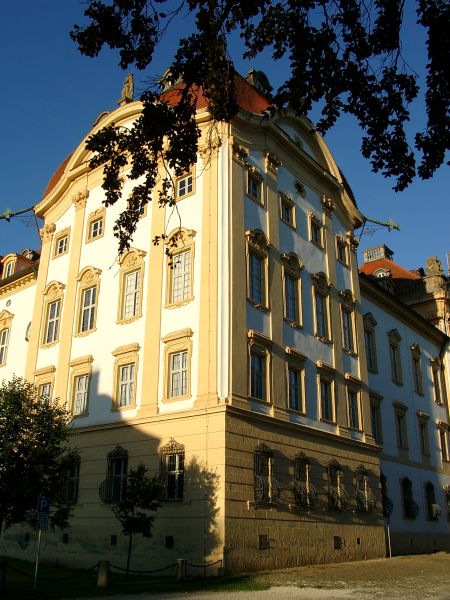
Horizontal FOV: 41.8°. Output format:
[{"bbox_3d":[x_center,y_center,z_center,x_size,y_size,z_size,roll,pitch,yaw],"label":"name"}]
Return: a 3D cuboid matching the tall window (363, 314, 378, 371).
[{"bbox_3d":[12.367,3.826,50.729,0.362,4.908,2.325,-16,-27,35],"label":"tall window"}]

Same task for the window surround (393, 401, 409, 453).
[{"bbox_3d":[13.450,9.730,44.853,0.289,3.419,1.830,-16,-27,36],"label":"window surround"}]

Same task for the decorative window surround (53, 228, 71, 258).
[{"bbox_3d":[-10.328,-3.667,37.603,1.800,2.100,0.300,-17,-27,38],"label":"decorative window surround"}]

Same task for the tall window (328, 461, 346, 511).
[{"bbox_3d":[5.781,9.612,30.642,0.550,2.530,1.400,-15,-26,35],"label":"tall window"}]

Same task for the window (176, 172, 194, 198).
[{"bbox_3d":[-2.326,-6.509,33.709,1.150,1.300,0.250,-16,-27,34],"label":"window"}]

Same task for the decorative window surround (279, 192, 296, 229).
[{"bbox_3d":[4.390,-6.329,41.989,0.310,2.428,2.015,-16,-27,35],"label":"decorative window surround"}]

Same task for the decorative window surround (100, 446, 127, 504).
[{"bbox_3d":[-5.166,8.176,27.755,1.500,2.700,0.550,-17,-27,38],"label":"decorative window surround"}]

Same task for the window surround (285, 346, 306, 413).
[{"bbox_3d":[3.604,4.214,29.915,0.400,3.150,2.200,-15,-26,35],"label":"window surround"}]

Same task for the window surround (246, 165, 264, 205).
[{"bbox_3d":[1.942,-7.505,39.117,0.310,2.428,1.963,-16,-27,35],"label":"window surround"}]

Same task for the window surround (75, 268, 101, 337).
[{"bbox_3d":[-7.761,0.062,33.663,2.150,4.150,0.400,-17,-27,38],"label":"window surround"}]

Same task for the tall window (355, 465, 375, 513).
[{"bbox_3d":[8.050,10.956,34.141,0.481,2.600,1.348,-16,-27,36],"label":"tall window"}]

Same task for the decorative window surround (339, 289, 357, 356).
[{"bbox_3d":[9.484,1.659,45.683,0.413,5.115,2.428,-16,-27,35],"label":"decorative window surround"}]

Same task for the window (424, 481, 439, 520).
[{"bbox_3d":[16.226,15.793,46.156,0.385,2.744,1.444,-16,-27,36],"label":"window"}]

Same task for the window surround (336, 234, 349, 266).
[{"bbox_3d":[9.462,-3.894,47.940,0.310,2.428,1.963,-16,-27,35],"label":"window surround"}]

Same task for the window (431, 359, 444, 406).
[{"bbox_3d":[19.950,7.448,55.614,0.350,4.400,1.800,-16,-27,34],"label":"window"}]

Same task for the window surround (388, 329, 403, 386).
[{"bbox_3d":[13.955,4.503,48.239,0.450,4.750,2.150,-16,-27,34],"label":"window surround"}]

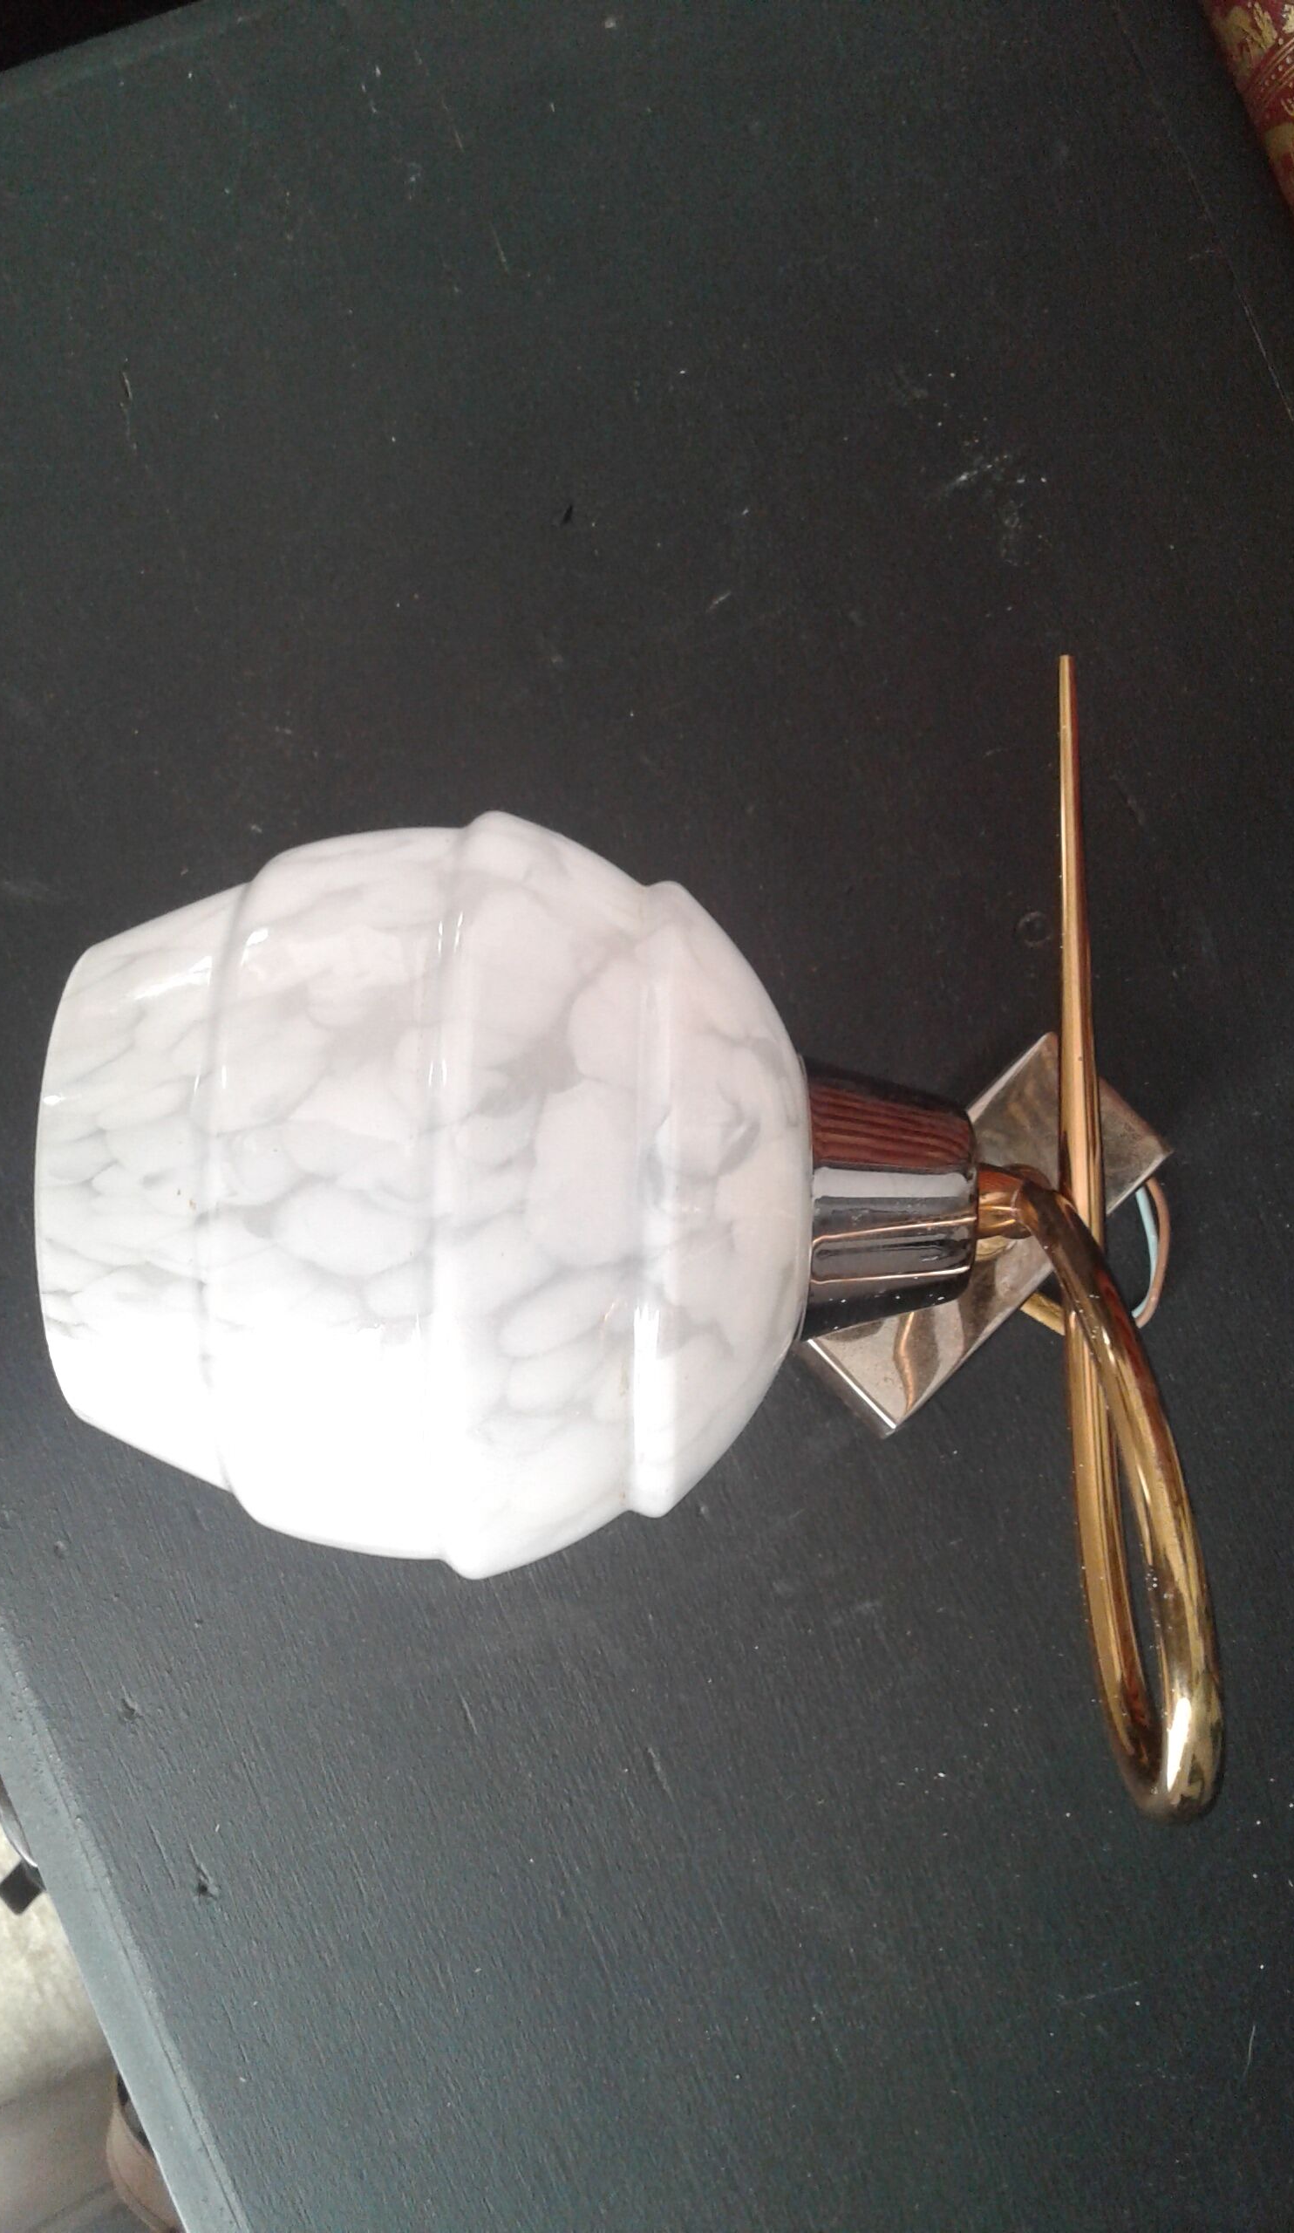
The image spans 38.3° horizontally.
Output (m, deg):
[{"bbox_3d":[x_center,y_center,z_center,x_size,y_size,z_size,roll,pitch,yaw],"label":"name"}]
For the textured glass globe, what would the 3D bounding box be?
[{"bbox_3d":[-0.034,0.013,0.317,0.118,0.127,0.127,2,87,-2],"label":"textured glass globe"}]

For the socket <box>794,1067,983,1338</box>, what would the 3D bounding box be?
[{"bbox_3d":[0.039,0.015,0.320,0.029,0.050,0.050,2,87,-2],"label":"socket"}]

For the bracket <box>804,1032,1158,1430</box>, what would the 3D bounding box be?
[{"bbox_3d":[0.065,0.022,0.378,0.080,0.012,0.036,-44,91,-5],"label":"bracket"}]

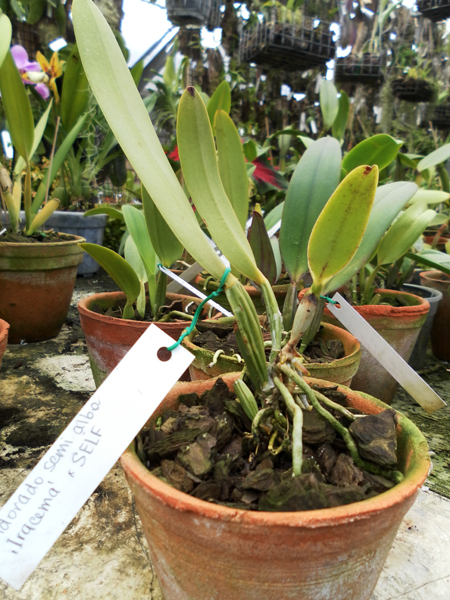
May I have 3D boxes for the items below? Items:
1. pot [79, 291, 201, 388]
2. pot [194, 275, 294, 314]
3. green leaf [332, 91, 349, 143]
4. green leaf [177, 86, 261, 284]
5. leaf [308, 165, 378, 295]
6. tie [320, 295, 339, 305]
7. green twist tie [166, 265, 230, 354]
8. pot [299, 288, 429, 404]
[{"bbox_3d":[-0.070,0.066,0.477,0.140,0.123,0.140,2,12,-1],"label":"pot"},{"bbox_3d":[0.027,0.030,0.662,0.140,0.123,0.140,2,12,-1],"label":"pot"},{"bbox_3d":[0.262,-0.415,1.100,0.026,0.123,0.020,0,0,17],"label":"green leaf"},{"bbox_3d":[-0.004,-0.047,0.217,0.022,0.092,0.020,-22,16,0],"label":"green leaf"},{"bbox_3d":[0.058,-0.034,0.236,0.028,0.071,0.015,25,0,0],"label":"leaf"},{"bbox_3d":[0.078,0.000,0.366,0.014,0.008,0.008,2,12,-1],"label":"tie"},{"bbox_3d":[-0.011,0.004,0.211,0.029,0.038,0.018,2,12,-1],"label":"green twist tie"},{"bbox_3d":[0.151,0.058,0.558,0.140,0.123,0.140,2,12,-1],"label":"pot"}]

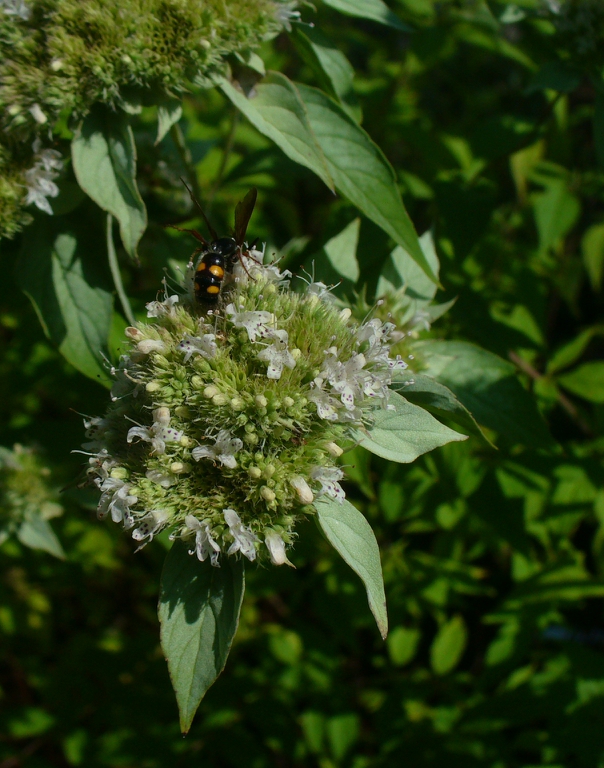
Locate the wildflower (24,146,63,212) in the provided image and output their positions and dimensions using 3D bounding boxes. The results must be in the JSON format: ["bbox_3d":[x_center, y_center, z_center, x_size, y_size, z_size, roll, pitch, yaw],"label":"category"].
[{"bbox_3d":[-0.045,-0.036,0.192,0.006,0.011,0.006,-14,39,-18],"label":"wildflower"}]

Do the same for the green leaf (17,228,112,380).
[{"bbox_3d":[-0.069,-0.023,0.320,0.022,0.052,0.010,-29,12,-16],"label":"green leaf"}]

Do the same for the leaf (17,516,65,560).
[{"bbox_3d":[-0.062,0.036,0.260,0.010,0.003,0.015,-39,71,-25],"label":"leaf"}]

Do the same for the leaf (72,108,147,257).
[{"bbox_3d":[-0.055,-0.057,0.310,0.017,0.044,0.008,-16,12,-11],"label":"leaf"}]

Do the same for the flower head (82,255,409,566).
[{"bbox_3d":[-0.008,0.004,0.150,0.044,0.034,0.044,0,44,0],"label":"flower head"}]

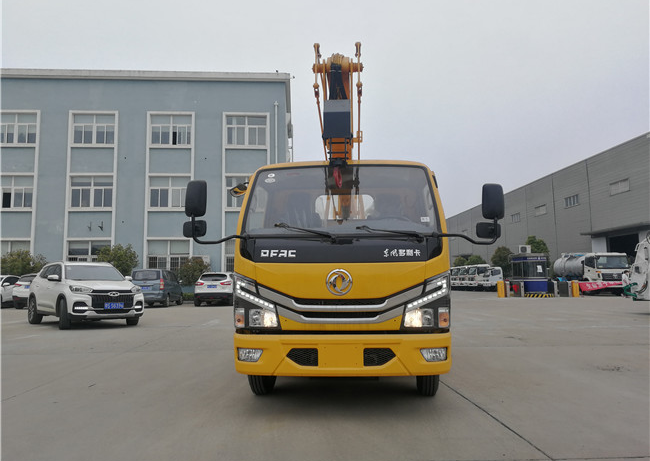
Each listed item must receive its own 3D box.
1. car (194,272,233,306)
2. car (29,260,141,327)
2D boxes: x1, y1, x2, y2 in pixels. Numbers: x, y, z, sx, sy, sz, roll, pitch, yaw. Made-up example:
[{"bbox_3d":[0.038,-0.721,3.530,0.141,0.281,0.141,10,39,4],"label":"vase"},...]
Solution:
[{"bbox_3d":[-5.622,3.130,27.028,1.810,1.650,4.450,0,-6,-3],"label":"car"},{"bbox_3d":[-6.660,1.710,13.886,1.880,1.740,4.700,5,-8,-43],"label":"car"}]

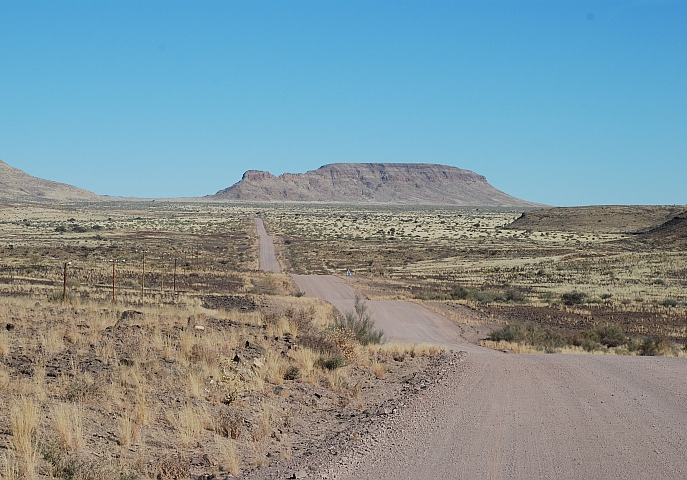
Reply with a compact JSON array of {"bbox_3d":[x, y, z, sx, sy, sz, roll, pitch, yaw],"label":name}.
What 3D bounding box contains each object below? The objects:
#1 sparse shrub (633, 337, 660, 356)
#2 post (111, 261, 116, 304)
[{"bbox_3d":[8.823,3.101,54.000,0.760,0.600,0.700,0,1,0],"label":"sparse shrub"},{"bbox_3d":[-6.069,1.136,49.000,0.060,1.200,0.060,0,1,0],"label":"post"}]

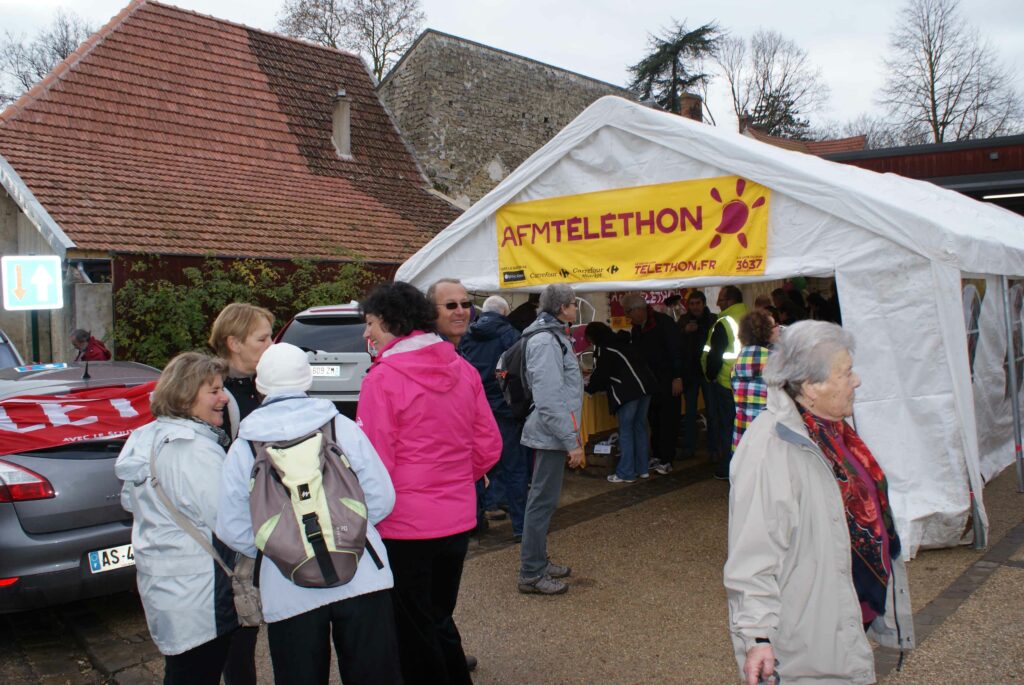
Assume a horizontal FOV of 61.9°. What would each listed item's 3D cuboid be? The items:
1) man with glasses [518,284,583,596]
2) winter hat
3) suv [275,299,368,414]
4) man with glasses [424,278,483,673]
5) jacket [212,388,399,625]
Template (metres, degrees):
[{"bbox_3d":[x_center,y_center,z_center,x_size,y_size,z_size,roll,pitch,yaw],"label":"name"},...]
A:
[{"bbox_3d":[0.222,0.539,4.920,0.370,1.740,0.500,-2,2,-7],"label":"man with glasses"},{"bbox_3d":[-0.721,0.087,2.700,0.180,0.170,0.200,-2,3,-19],"label":"winter hat"},{"bbox_3d":[-1.980,0.301,12.220,1.870,1.700,4.600,-1,2,7],"label":"suv"},{"bbox_3d":[-0.250,0.599,3.740,0.520,1.740,0.360,-3,3,-33],"label":"man with glasses"},{"bbox_3d":[-0.645,0.508,2.680,0.530,0.690,0.390,-2,3,-16],"label":"jacket"}]

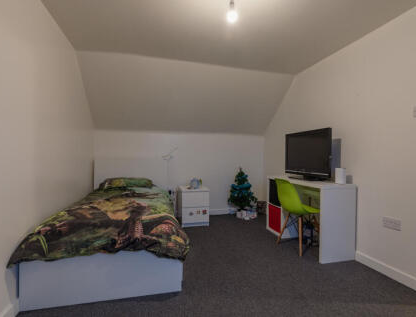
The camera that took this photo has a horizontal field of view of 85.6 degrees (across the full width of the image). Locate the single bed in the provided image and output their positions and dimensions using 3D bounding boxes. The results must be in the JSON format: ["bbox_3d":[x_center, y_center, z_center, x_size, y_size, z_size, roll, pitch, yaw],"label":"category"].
[{"bbox_3d":[-0.970,0.518,2.598,1.062,0.975,2.049,0,1,-14],"label":"single bed"}]

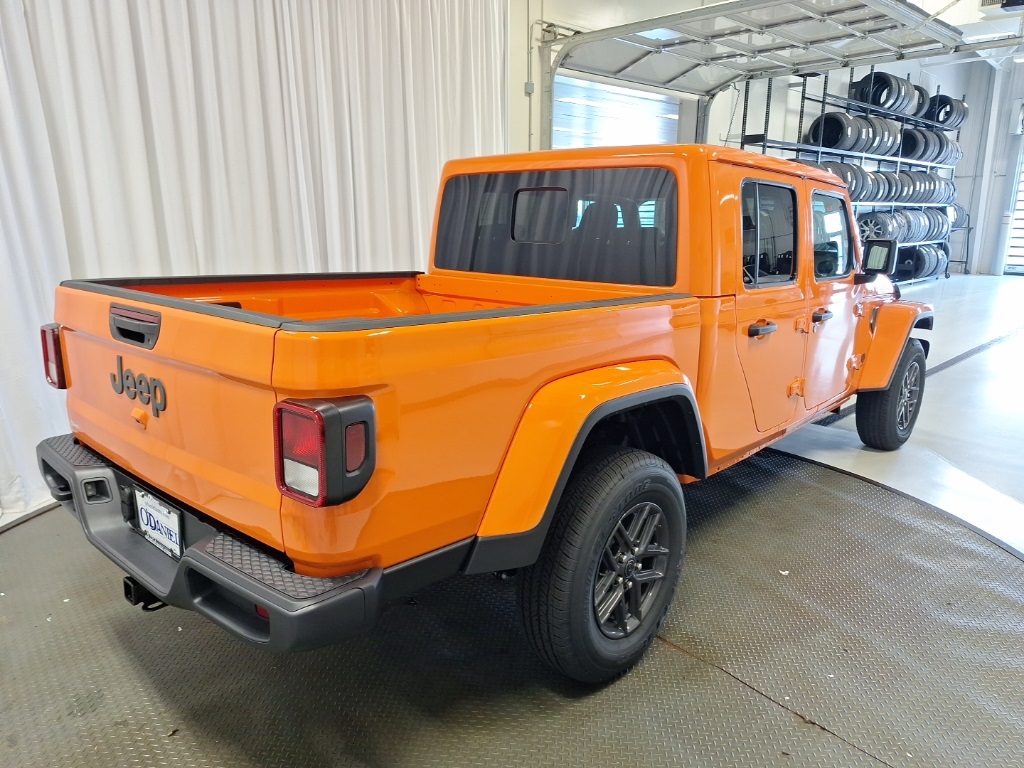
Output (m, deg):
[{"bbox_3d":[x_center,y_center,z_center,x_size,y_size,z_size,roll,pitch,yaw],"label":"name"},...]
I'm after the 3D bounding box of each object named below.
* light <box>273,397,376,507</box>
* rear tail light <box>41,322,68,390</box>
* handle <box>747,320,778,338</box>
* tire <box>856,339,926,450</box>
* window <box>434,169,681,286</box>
[{"bbox_3d":[-0.434,0.150,1.617,0.170,0.220,0.160,10,16,39],"label":"light"},{"bbox_3d":[-1.619,-0.106,2.521,0.170,0.220,0.150,10,16,39],"label":"rear tail light"},{"bbox_3d":[1.144,-0.249,3.107,0.060,0.055,0.240,11,16,41],"label":"handle"},{"bbox_3d":[2.693,0.075,4.830,0.255,0.810,0.810,11,16,41],"label":"tire"},{"bbox_3d":[0.133,-0.714,3.100,1.360,0.460,0.035,12,14,40],"label":"window"}]

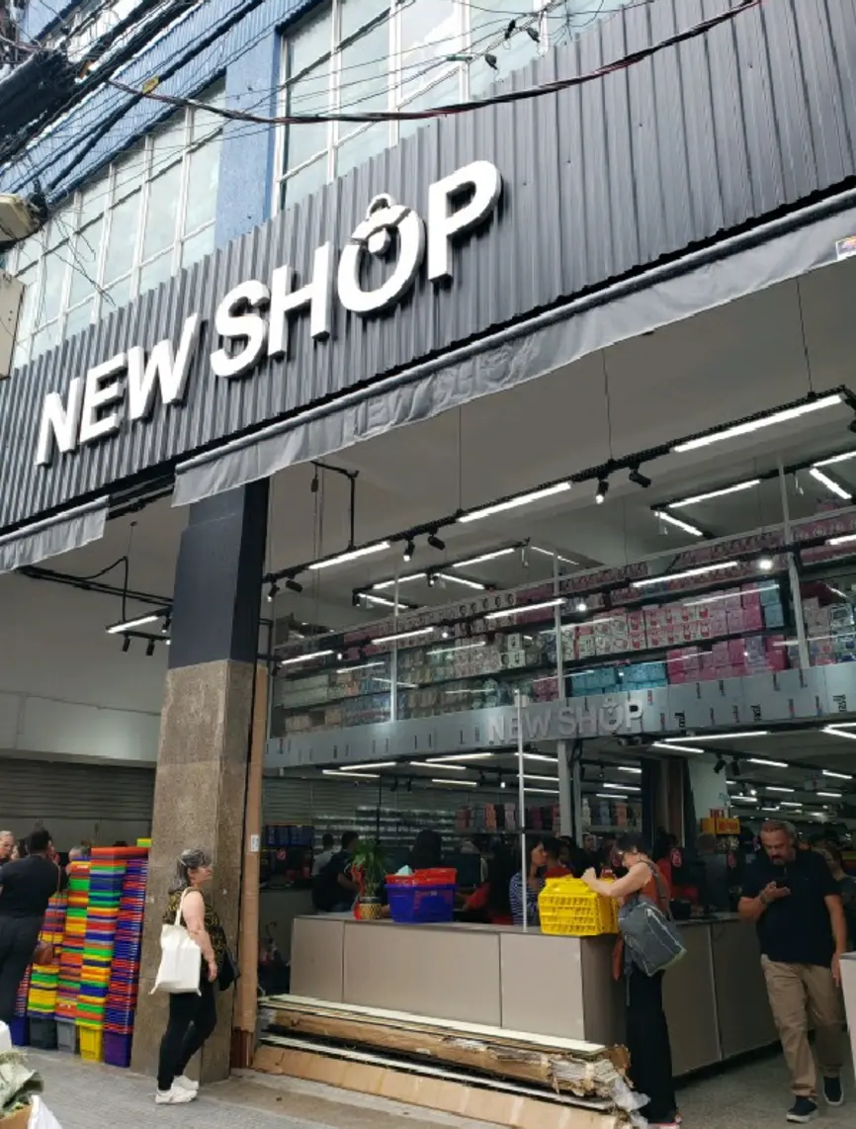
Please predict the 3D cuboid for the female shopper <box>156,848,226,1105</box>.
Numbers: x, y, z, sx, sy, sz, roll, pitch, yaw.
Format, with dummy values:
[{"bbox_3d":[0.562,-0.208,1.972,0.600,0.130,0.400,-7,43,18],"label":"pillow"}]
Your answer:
[{"bbox_3d":[-1.660,2.828,6.021,0.460,1.580,0.460,5,-19,-13],"label":"female shopper"}]

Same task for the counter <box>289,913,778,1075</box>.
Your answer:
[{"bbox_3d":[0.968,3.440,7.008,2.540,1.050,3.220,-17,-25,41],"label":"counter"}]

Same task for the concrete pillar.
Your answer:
[{"bbox_3d":[-1.848,1.532,7.137,0.830,4.750,0.280,-14,-23,35],"label":"concrete pillar"}]

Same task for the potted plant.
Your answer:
[{"bbox_3d":[-0.476,2.556,6.967,0.280,0.600,0.280,0,-19,0],"label":"potted plant"}]

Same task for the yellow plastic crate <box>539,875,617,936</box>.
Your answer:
[{"bbox_3d":[0.996,2.261,5.669,0.400,0.330,0.320,-13,-23,34],"label":"yellow plastic crate"}]

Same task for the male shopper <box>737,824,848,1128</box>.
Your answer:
[{"bbox_3d":[2.458,2.629,5.695,0.640,1.750,0.480,-11,-22,30],"label":"male shopper"}]

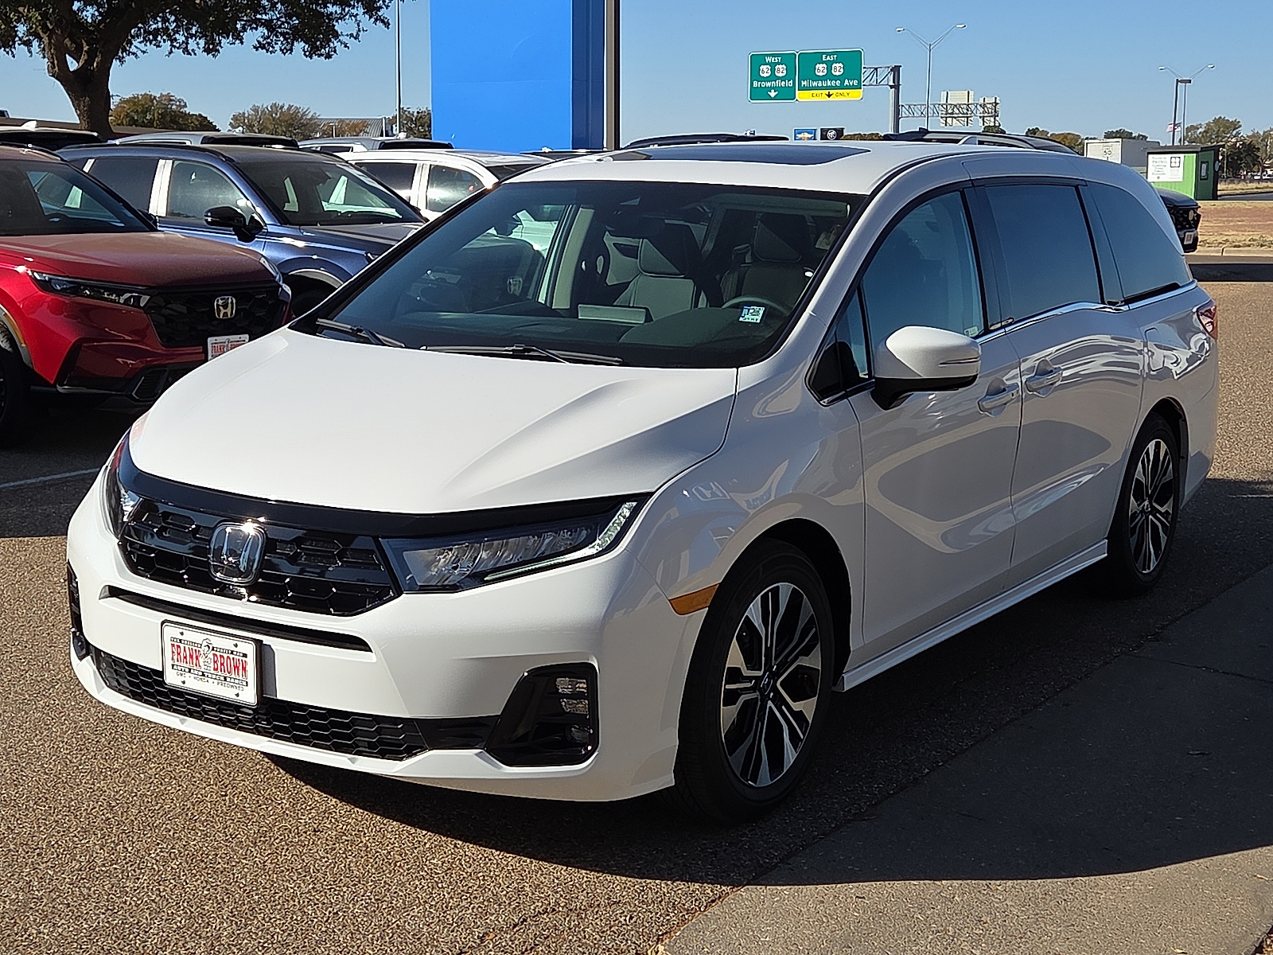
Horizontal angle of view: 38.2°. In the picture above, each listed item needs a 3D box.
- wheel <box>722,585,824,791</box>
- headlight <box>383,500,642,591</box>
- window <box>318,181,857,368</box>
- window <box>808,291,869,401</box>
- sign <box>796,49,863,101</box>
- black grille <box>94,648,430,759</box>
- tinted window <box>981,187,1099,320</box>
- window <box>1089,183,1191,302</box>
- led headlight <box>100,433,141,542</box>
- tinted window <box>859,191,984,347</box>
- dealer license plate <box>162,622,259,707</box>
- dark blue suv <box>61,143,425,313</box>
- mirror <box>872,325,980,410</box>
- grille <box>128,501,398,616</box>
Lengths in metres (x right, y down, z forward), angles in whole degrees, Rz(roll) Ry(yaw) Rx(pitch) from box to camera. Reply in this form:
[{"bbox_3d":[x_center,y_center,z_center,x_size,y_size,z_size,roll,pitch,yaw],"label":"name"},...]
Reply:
[{"bbox_3d":[0.288,0.528,4.802,0.170,0.520,0.520,7,12,32],"label":"wheel"},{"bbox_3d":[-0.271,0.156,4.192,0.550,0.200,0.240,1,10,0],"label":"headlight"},{"bbox_3d":[-0.181,-0.620,5.394,1.550,0.150,1.117,7,37,33],"label":"window"},{"bbox_3d":[0.539,-0.354,4.956,0.060,0.290,0.320,-8,2,40],"label":"window"},{"bbox_3d":[13.697,-28.427,130.000,5.200,3.600,0.200,7,12,32],"label":"sign"},{"bbox_3d":[-0.984,0.559,4.494,1.140,0.125,0.120,7,12,33],"label":"black grille"},{"bbox_3d":[1.418,-0.793,6.335,0.050,0.454,0.912,-15,-1,35],"label":"tinted window"},{"bbox_3d":[1.999,-0.943,7.233,0.050,0.454,0.967,-15,0,33],"label":"window"},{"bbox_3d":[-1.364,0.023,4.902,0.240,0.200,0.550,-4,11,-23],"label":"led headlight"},{"bbox_3d":[0.859,-0.594,5.509,0.050,0.535,0.891,-15,-1,36],"label":"tinted window"},{"bbox_3d":[-1.015,0.444,4.405,0.312,0.160,0.020,7,10,33],"label":"dealer license plate"},{"bbox_3d":[-2.907,-1.721,14.075,4.690,1.685,1.865,7,12,33],"label":"dark blue suv"},{"bbox_3d":[0.791,-0.308,5.122,0.235,0.235,0.250,7,12,33],"label":"mirror"},{"bbox_3d":[-0.934,0.202,4.389,0.890,0.225,0.140,7,12,33],"label":"grille"}]

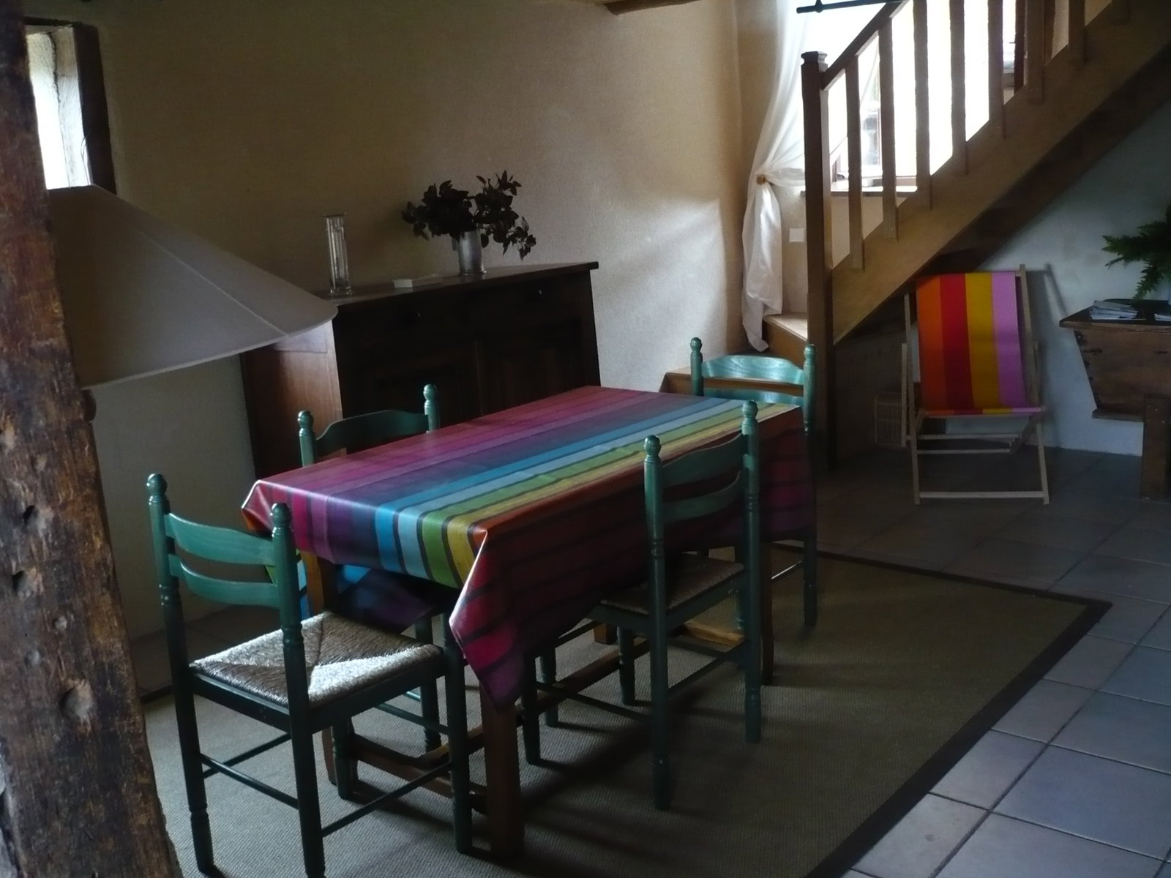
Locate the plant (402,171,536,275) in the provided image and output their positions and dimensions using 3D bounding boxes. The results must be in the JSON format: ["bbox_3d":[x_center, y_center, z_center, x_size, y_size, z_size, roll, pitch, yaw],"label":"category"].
[{"bbox_3d":[-0.448,-0.838,4.587,0.523,0.406,0.409,-5,13,-5],"label":"plant"}]

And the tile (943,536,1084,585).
[{"bbox_3d":[1.502,0.424,4.097,0.356,0.012,0.356,7,17,40],"label":"tile"}]

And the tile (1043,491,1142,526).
[{"bbox_3d":[1.959,0.273,4.622,0.356,0.012,0.356,7,17,40],"label":"tile"}]

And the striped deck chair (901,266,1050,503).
[{"bbox_3d":[1.659,-0.262,5.082,0.541,0.869,0.862,-1,13,13],"label":"striped deck chair"}]

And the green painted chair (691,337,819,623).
[{"bbox_3d":[0.398,0.170,3.546,0.427,0.872,0.434,7,17,40],"label":"green painted chair"}]

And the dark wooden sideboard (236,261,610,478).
[{"bbox_3d":[-0.535,-0.067,4.459,0.548,1.047,1.331,7,17,40],"label":"dark wooden sideboard"}]

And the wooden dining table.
[{"bbox_3d":[-0.066,0.378,3.010,0.755,0.769,1.246,7,17,40],"label":"wooden dining table"}]

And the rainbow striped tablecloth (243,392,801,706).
[{"bbox_3d":[-0.079,0.188,2.966,0.783,0.385,1.264,7,17,40],"label":"rainbow striped tablecloth"}]

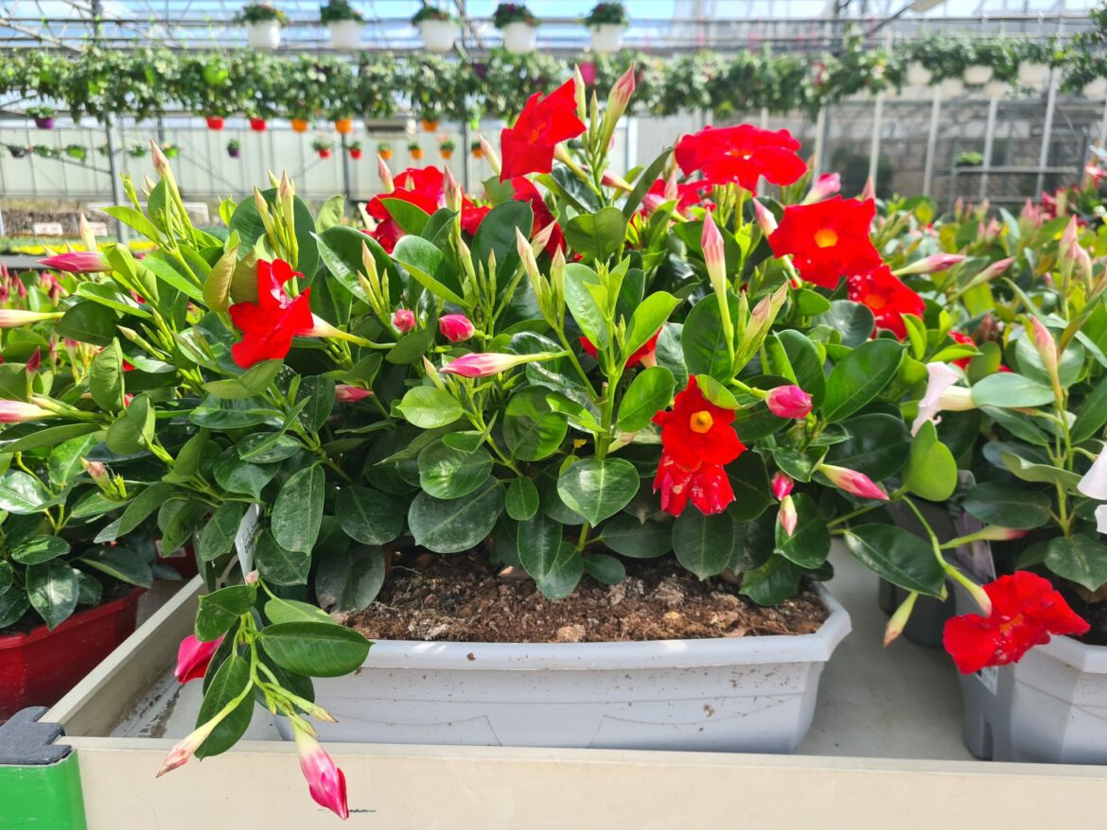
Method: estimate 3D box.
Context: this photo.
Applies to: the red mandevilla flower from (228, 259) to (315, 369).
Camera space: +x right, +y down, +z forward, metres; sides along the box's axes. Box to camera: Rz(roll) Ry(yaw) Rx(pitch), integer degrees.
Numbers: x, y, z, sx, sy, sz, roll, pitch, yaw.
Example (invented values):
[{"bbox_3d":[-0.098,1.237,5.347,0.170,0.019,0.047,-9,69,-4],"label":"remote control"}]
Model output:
[{"bbox_3d":[-0.197,-0.071,0.585,0.038,0.075,0.066,9,3,-43],"label":"red mandevilla flower"}]

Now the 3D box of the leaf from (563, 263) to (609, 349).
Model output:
[{"bbox_3d":[0.024,-0.082,0.620,0.033,0.068,0.015,-18,-9,-23],"label":"leaf"}]

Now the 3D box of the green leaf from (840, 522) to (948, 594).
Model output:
[{"bbox_3d":[0.245,0.105,0.600,0.085,0.016,0.042,35,38,11],"label":"green leaf"}]

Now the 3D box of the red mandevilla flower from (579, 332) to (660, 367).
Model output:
[{"bbox_3d":[0.054,-0.056,0.680,0.068,0.060,0.045,-3,28,-15],"label":"red mandevilla flower"}]

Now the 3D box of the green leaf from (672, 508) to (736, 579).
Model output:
[{"bbox_3d":[0.126,0.105,0.700,0.052,0.066,0.015,0,-18,0],"label":"green leaf"}]

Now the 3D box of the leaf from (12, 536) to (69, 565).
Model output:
[{"bbox_3d":[-0.542,0.144,0.880,0.064,0.018,0.044,-10,50,-12],"label":"leaf"}]

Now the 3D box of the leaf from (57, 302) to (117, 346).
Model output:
[{"bbox_3d":[-0.392,-0.077,0.700,0.050,0.036,0.015,12,-18,-8],"label":"leaf"}]

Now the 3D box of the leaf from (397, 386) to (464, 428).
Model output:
[{"bbox_3d":[-0.102,-0.007,0.690,0.056,0.014,0.042,-1,56,0],"label":"leaf"}]

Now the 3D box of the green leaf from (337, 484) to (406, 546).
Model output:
[{"bbox_3d":[-0.165,0.091,0.750,0.062,0.066,0.018,-25,-24,-12],"label":"green leaf"}]

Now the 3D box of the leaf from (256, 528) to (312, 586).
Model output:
[{"bbox_3d":[-0.198,0.103,0.612,0.039,0.056,0.013,-26,-23,-8],"label":"leaf"}]

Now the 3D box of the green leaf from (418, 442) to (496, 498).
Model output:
[{"bbox_3d":[-0.074,0.041,0.625,0.058,0.012,0.046,-8,59,-15],"label":"green leaf"}]

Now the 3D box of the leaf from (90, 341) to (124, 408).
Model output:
[{"bbox_3d":[-0.365,-0.032,0.680,0.029,0.057,0.015,3,0,6],"label":"leaf"}]

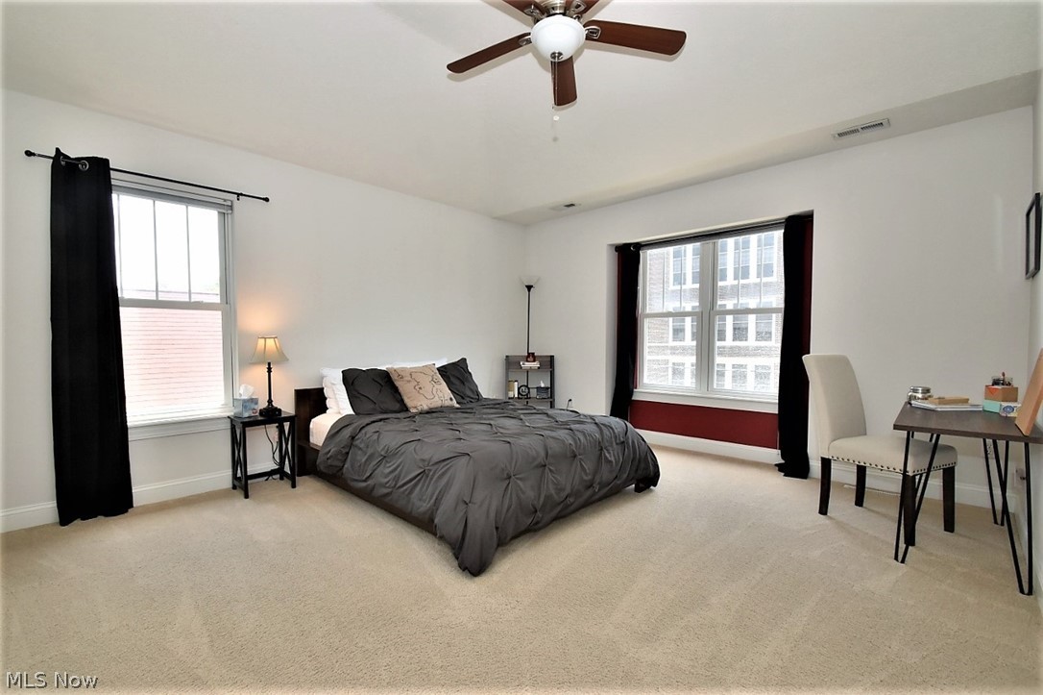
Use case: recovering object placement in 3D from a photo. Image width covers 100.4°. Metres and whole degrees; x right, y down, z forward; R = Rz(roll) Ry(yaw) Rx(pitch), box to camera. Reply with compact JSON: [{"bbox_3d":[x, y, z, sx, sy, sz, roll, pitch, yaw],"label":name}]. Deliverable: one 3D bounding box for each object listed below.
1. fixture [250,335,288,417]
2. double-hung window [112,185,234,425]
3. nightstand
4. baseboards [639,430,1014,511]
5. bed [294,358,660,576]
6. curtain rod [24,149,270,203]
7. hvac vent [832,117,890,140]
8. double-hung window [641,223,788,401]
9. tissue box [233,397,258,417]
[{"bbox_3d":[-1.940,0.217,3.356,0.296,0.605,0.296,1,2,43],"label":"fixture"},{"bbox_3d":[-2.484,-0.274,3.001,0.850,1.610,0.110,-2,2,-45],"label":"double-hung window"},{"bbox_3d":[-1.950,0.793,3.288,0.362,0.540,0.362,1,2,43],"label":"nightstand"},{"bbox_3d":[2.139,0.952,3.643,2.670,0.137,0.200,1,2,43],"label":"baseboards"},{"bbox_3d":[-0.432,0.604,3.437,2.280,0.889,1.767,1,2,43],"label":"bed"},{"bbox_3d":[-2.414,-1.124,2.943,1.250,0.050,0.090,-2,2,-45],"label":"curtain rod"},{"bbox_3d":[2.327,-1.489,2.975,0.308,0.023,0.137,1,2,43],"label":"hvac vent"},{"bbox_3d":[1.772,-0.314,4.154,1.414,1.516,0.103,1,2,43],"label":"double-hung window"},{"bbox_3d":[-2.098,0.453,3.309,0.114,0.139,0.114,1,2,31],"label":"tissue box"}]

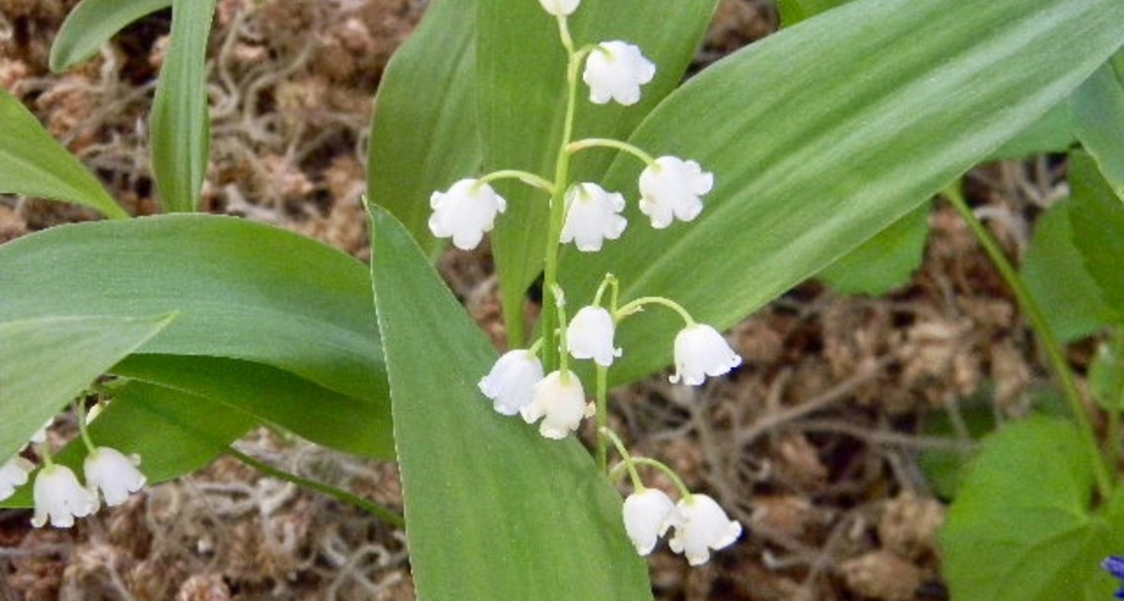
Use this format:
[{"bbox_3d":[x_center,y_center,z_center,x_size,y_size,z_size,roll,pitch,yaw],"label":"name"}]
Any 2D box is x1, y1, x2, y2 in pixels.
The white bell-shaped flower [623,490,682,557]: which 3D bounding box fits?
[{"bbox_3d":[0.013,0.032,0.385,0.008,0.009,0.008,-15,31,12],"label":"white bell-shaped flower"}]

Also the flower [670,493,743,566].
[{"bbox_3d":[0.020,0.033,0.385,0.010,0.009,0.010,-11,32,9],"label":"flower"}]

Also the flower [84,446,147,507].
[{"bbox_3d":[-0.071,0.028,0.425,0.009,0.009,0.009,-18,33,14],"label":"flower"}]

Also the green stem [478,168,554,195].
[{"bbox_3d":[-0.006,-0.016,0.375,0.011,0.004,0.003,0,40,0],"label":"green stem"}]

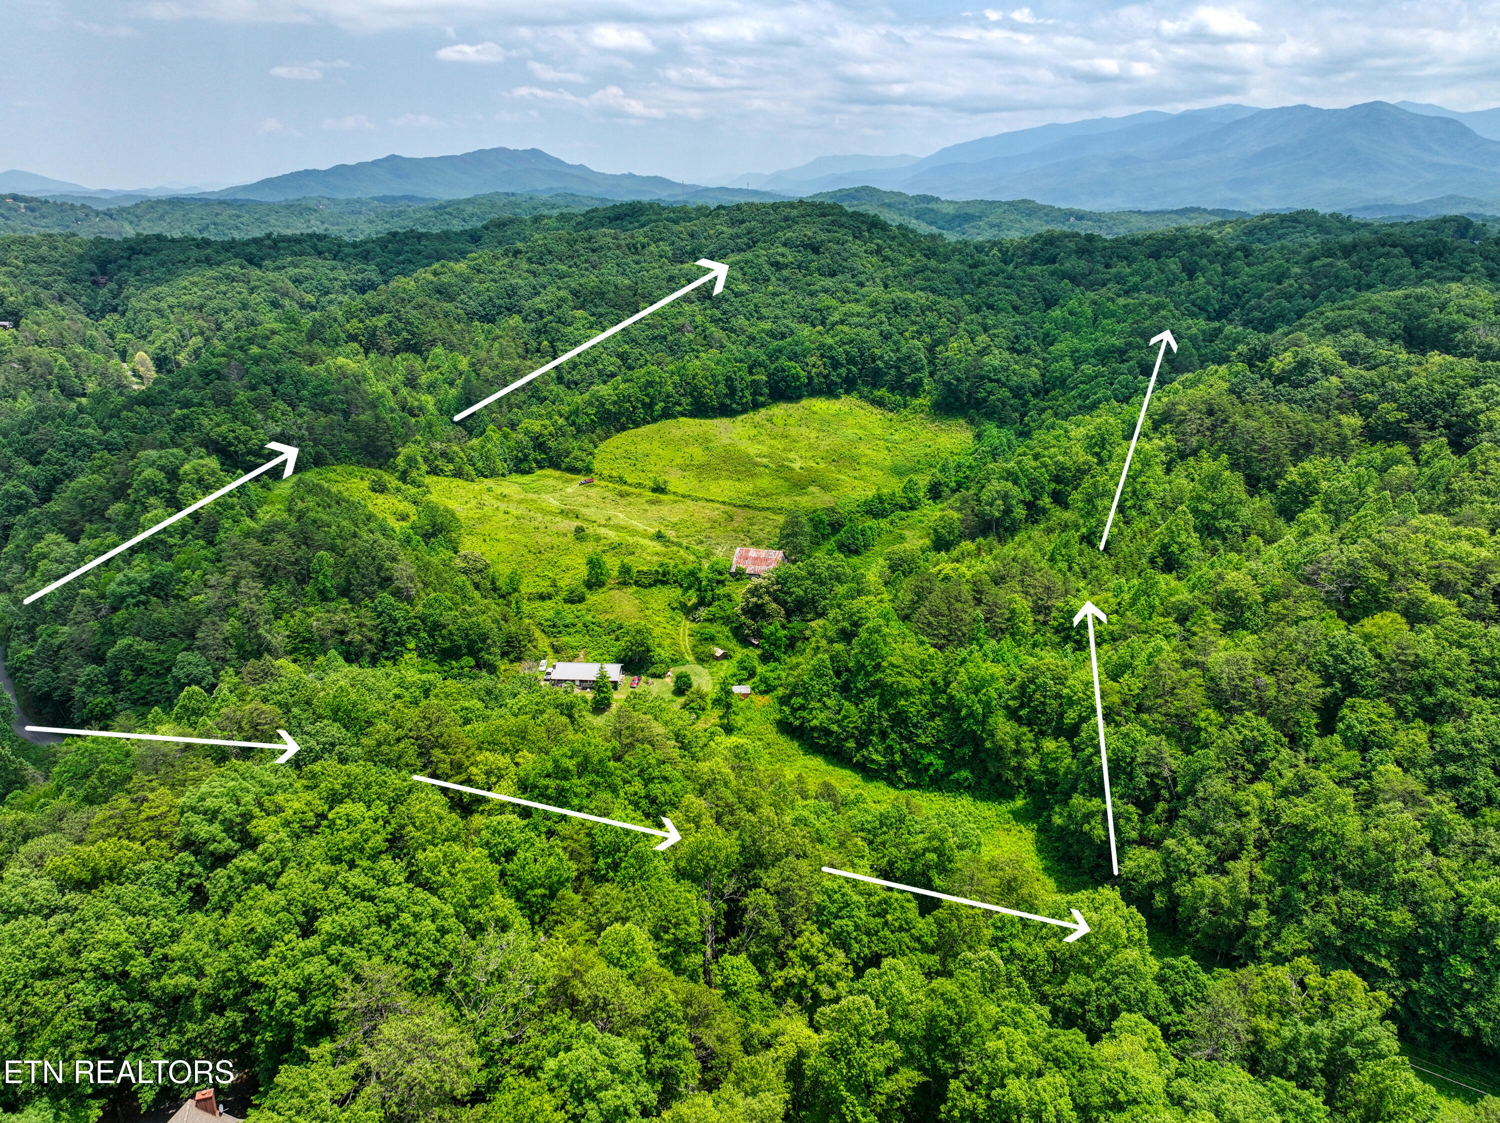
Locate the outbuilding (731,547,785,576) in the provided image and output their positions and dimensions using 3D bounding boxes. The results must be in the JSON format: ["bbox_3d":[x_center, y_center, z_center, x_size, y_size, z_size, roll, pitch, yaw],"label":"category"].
[{"bbox_3d":[3.420,0.180,346.480,15.800,8.600,16.500,5,20,14],"label":"outbuilding"}]

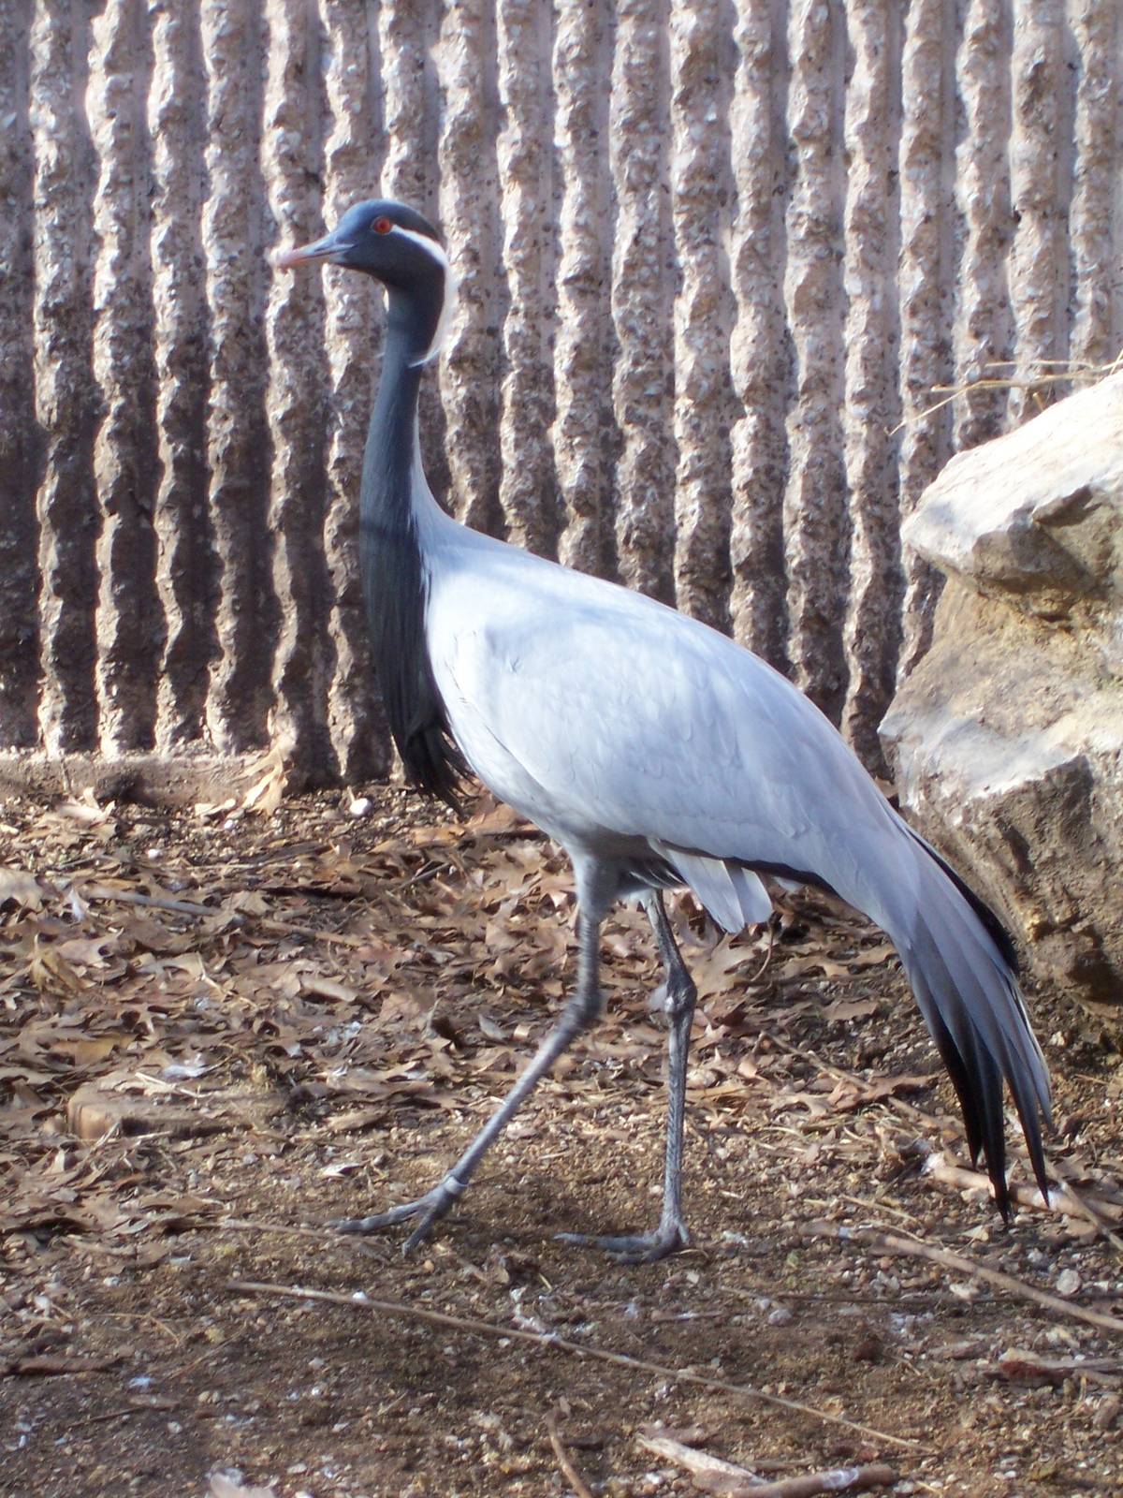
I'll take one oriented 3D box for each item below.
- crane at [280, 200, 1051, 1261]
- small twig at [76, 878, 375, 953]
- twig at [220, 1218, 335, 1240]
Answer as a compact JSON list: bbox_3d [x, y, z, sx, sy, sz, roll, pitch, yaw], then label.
[{"bbox_3d":[0.085,-0.016,5.993,0.625,0.833,0.210,2,10,13],"label":"crane"},{"bbox_3d":[-0.329,0.162,7.364,0.413,0.009,0.011,10,14,44],"label":"small twig"},{"bbox_3d":[-0.228,0.387,6.094,0.109,0.006,0.008,4,11,21],"label":"twig"}]

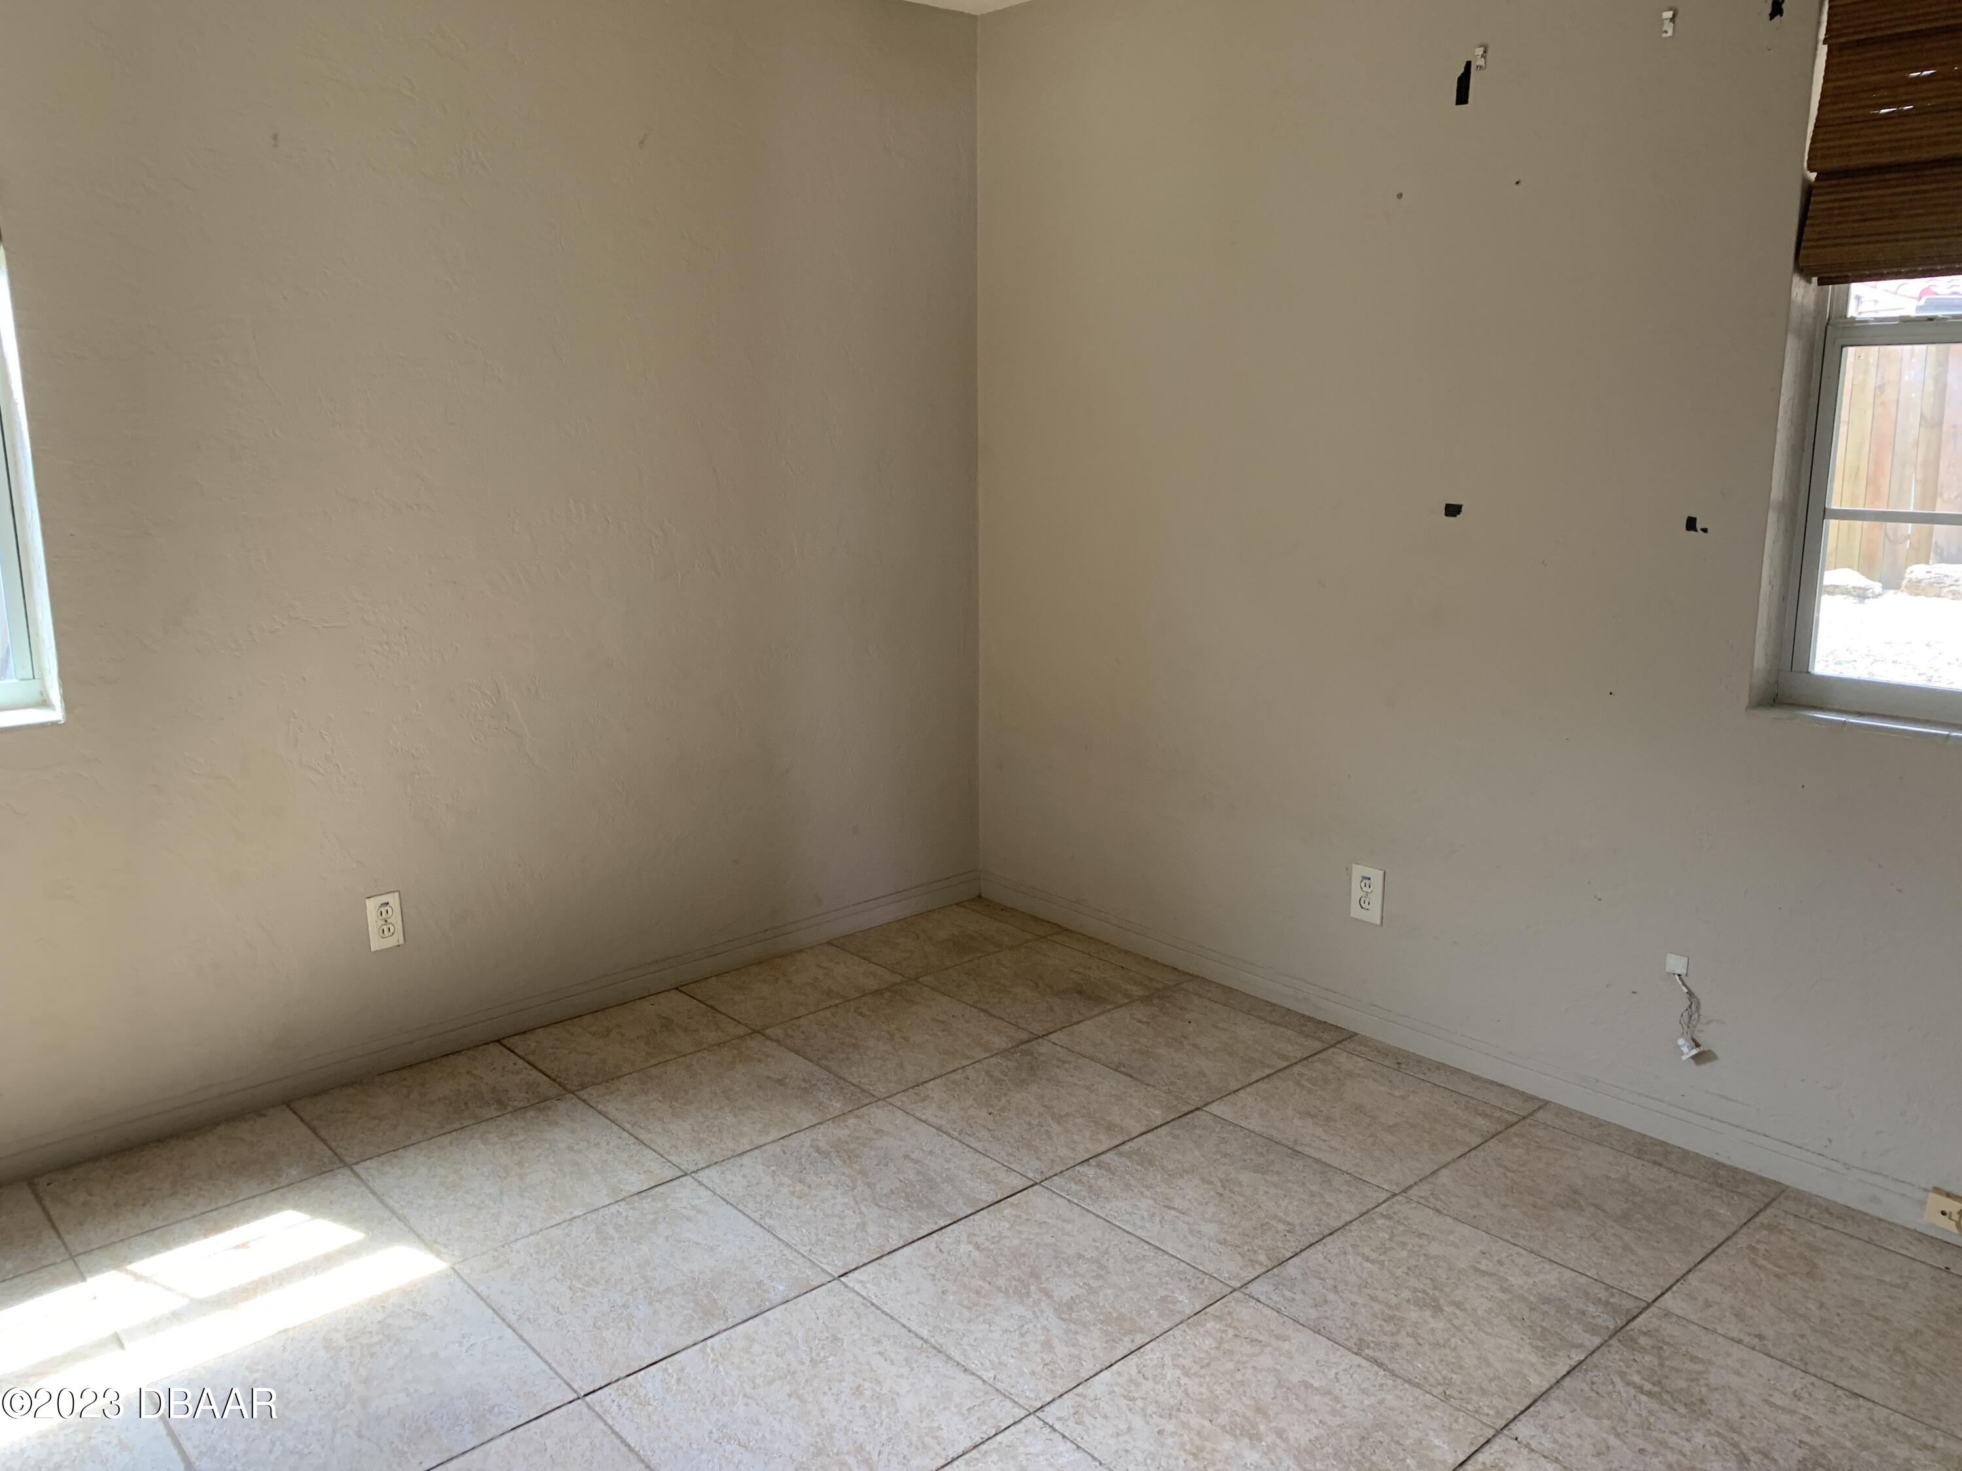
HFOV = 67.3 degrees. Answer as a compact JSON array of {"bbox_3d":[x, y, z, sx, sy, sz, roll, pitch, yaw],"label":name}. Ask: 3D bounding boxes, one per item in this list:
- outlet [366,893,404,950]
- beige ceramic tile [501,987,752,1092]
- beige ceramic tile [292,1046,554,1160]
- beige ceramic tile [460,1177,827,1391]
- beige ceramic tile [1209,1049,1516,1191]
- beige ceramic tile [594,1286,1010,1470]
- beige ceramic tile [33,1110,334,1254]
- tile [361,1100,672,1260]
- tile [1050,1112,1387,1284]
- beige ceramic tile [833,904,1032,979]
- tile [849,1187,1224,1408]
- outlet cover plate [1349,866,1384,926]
[{"bbox_3d":[-1.251,0.393,3.101,0.071,0.117,0.008,-11,16,-41],"label":"outlet"},{"bbox_3d":[-0.797,0.686,3.341,0.451,0.010,0.351,-11,16,-41],"label":"beige ceramic tile"},{"bbox_3d":[-1.131,0.750,3.028,0.451,0.010,0.350,-10,16,-41],"label":"beige ceramic tile"},{"bbox_3d":[-0.555,0.885,2.413,0.449,0.010,0.460,-11,16,-41],"label":"beige ceramic tile"},{"bbox_3d":[0.768,0.762,2.959,0.451,0.010,0.451,-10,16,-41],"label":"beige ceramic tile"},{"bbox_3d":[-0.249,0.950,2.074,0.451,0.010,0.451,-10,16,-41],"label":"beige ceramic tile"},{"bbox_3d":[-1.460,0.814,2.723,0.451,0.010,0.341,-10,16,-41],"label":"beige ceramic tile"},{"bbox_3d":[-0.857,0.811,2.736,0.451,0.010,0.451,-10,16,-41],"label":"tile"},{"bbox_3d":[0.430,0.827,2.673,0.455,0.010,0.452,-11,16,-41],"label":"tile"},{"bbox_3d":[-0.117,0.556,3.938,0.450,0.010,0.351,-11,16,-41],"label":"beige ceramic tile"},{"bbox_3d":[0.090,0.892,2.375,0.451,0.010,0.452,-11,16,-41],"label":"tile"},{"bbox_3d":[0.858,0.354,3.273,0.007,0.122,0.078,-10,16,-41],"label":"outlet cover plate"}]

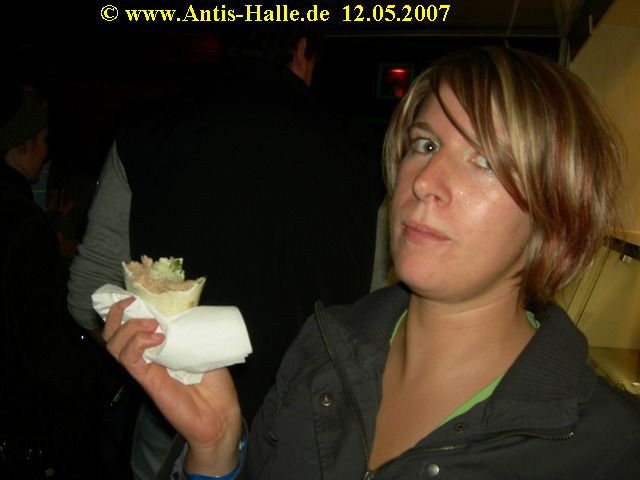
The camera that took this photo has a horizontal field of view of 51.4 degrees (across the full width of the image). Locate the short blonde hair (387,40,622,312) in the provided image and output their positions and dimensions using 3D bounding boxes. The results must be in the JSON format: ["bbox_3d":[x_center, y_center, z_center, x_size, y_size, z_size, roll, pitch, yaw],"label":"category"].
[{"bbox_3d":[0.181,-0.060,0.650,0.205,0.250,0.230,13,2,42],"label":"short blonde hair"}]

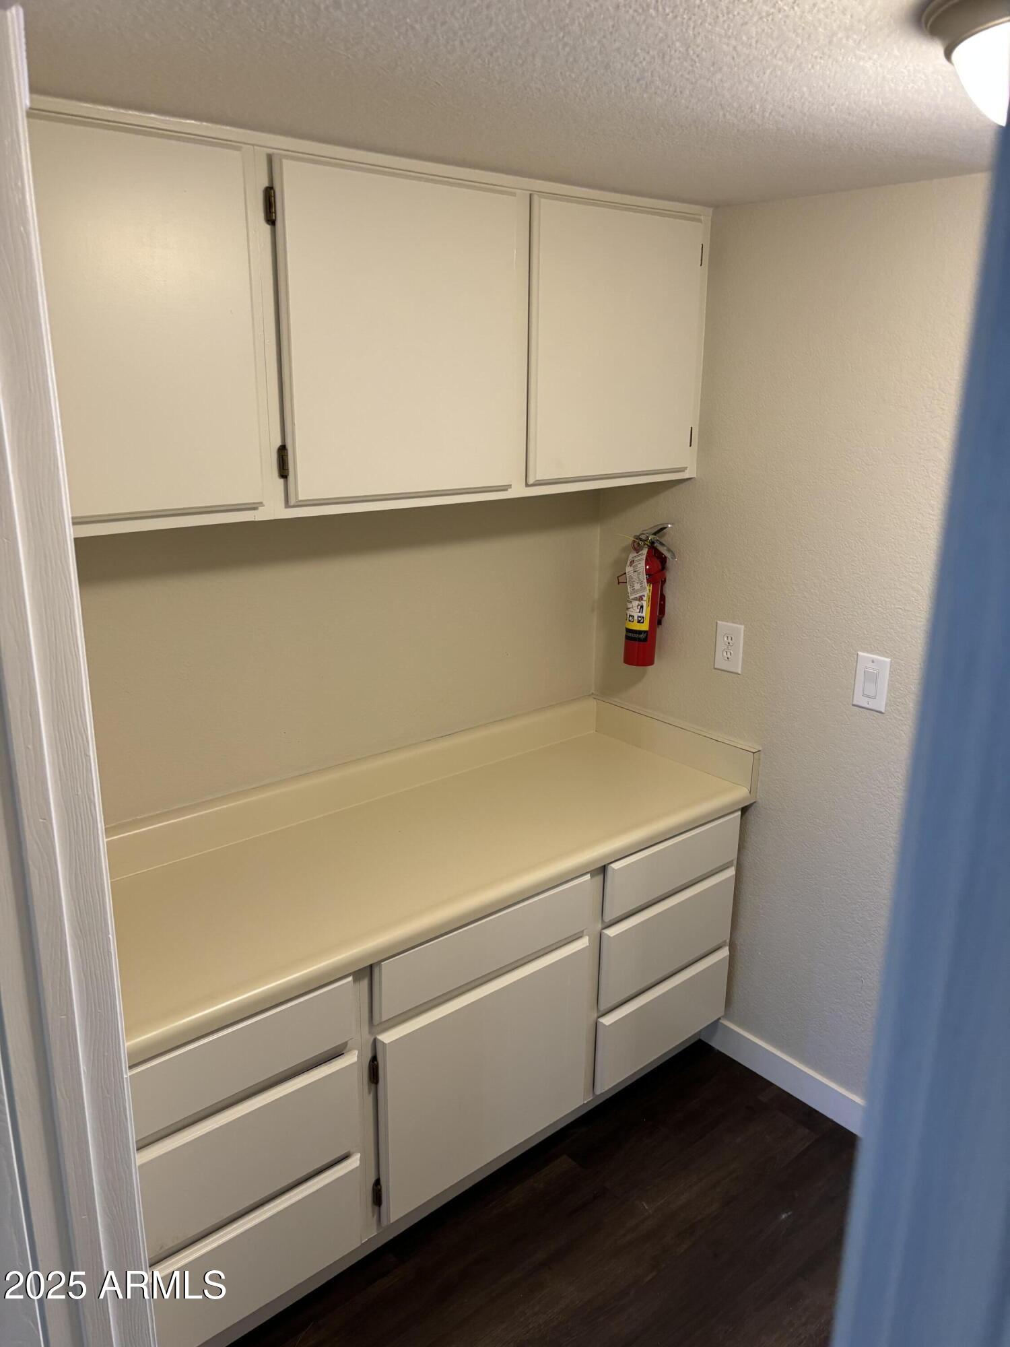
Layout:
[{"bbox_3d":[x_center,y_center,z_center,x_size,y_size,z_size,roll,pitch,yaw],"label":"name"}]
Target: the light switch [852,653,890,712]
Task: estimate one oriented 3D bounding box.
[{"bbox_3d":[0.809,0.021,2.233,0.010,0.124,0.079,-13,21,-38],"label":"light switch"}]

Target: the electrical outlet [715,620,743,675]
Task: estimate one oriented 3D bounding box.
[{"bbox_3d":[0.558,-0.064,2.519,0.009,0.124,0.079,-13,21,-38],"label":"electrical outlet"}]

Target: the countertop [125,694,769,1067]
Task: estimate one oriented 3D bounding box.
[{"bbox_3d":[-0.206,0.348,2.218,1.700,0.125,0.587,-13,21,-38],"label":"countertop"}]

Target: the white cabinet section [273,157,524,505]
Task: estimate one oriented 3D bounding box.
[{"bbox_3d":[-0.278,-0.651,1.997,0.543,0.582,0.310,-13,21,-38],"label":"white cabinet section"}]

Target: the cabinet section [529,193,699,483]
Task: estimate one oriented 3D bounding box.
[{"bbox_3d":[0.151,-0.753,2.345,0.540,0.582,0.310,-13,21,-38],"label":"cabinet section"}]

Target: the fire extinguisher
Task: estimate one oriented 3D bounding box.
[{"bbox_3d":[0.370,-0.208,2.629,0.095,0.370,0.165,-13,21,-38],"label":"fire extinguisher"}]

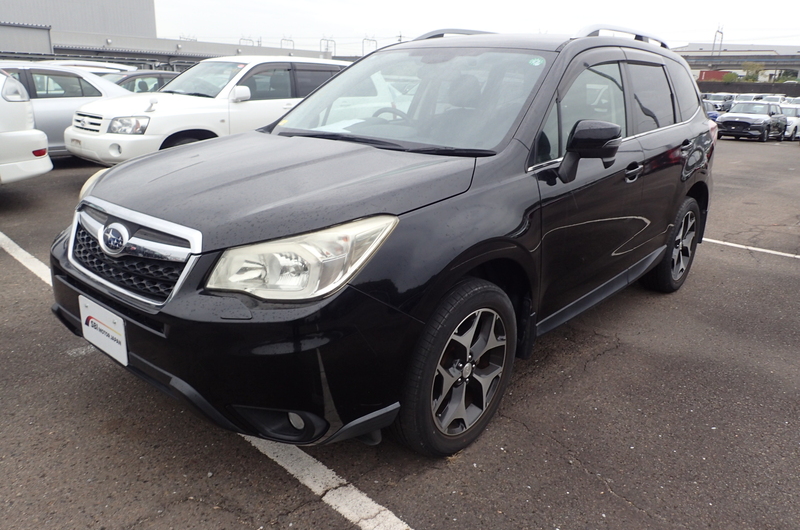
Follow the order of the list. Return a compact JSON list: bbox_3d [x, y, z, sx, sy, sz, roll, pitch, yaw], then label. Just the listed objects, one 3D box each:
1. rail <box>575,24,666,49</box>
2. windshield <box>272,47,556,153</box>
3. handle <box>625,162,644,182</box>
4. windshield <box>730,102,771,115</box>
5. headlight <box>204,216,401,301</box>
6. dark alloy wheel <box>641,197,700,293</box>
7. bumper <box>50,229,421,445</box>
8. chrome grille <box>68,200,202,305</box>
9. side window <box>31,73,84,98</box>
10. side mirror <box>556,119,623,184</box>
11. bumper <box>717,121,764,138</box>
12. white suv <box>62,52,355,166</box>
[{"bbox_3d":[1.337,-1.323,3.380,0.070,0.120,1.600,15,22,39],"label":"rail"},{"bbox_3d":[0.057,-0.869,2.839,1.450,0.180,0.840,16,54,38],"label":"windshield"},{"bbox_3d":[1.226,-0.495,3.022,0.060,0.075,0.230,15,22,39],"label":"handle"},{"bbox_3d":[14.892,-6.612,24.472,1.420,0.140,0.840,17,57,41],"label":"windshield"},{"bbox_3d":[-0.287,-0.026,1.726,0.450,0.240,0.420,15,22,39],"label":"headlight"},{"bbox_3d":[1.934,-0.154,4.143,0.225,0.700,0.700,15,22,39],"label":"dark alloy wheel"},{"bbox_3d":[-0.798,0.113,2.132,1.790,0.530,0.600,16,21,38],"label":"bumper"},{"bbox_3d":[-0.934,-0.064,1.906,0.840,0.250,0.130,16,21,38],"label":"chrome grille"},{"bbox_3d":[-4.716,-2.463,7.977,0.060,0.300,0.650,-6,7,43],"label":"side window"},{"bbox_3d":[0.766,-0.452,2.345,0.235,0.255,0.180,16,21,38],"label":"side mirror"},{"bbox_3d":[13.025,-5.242,22.326,0.460,0.580,1.680,-13,22,-40],"label":"bumper"},{"bbox_3d":[-2.120,-2.122,8.262,1.850,1.690,4.680,16,21,38],"label":"white suv"}]

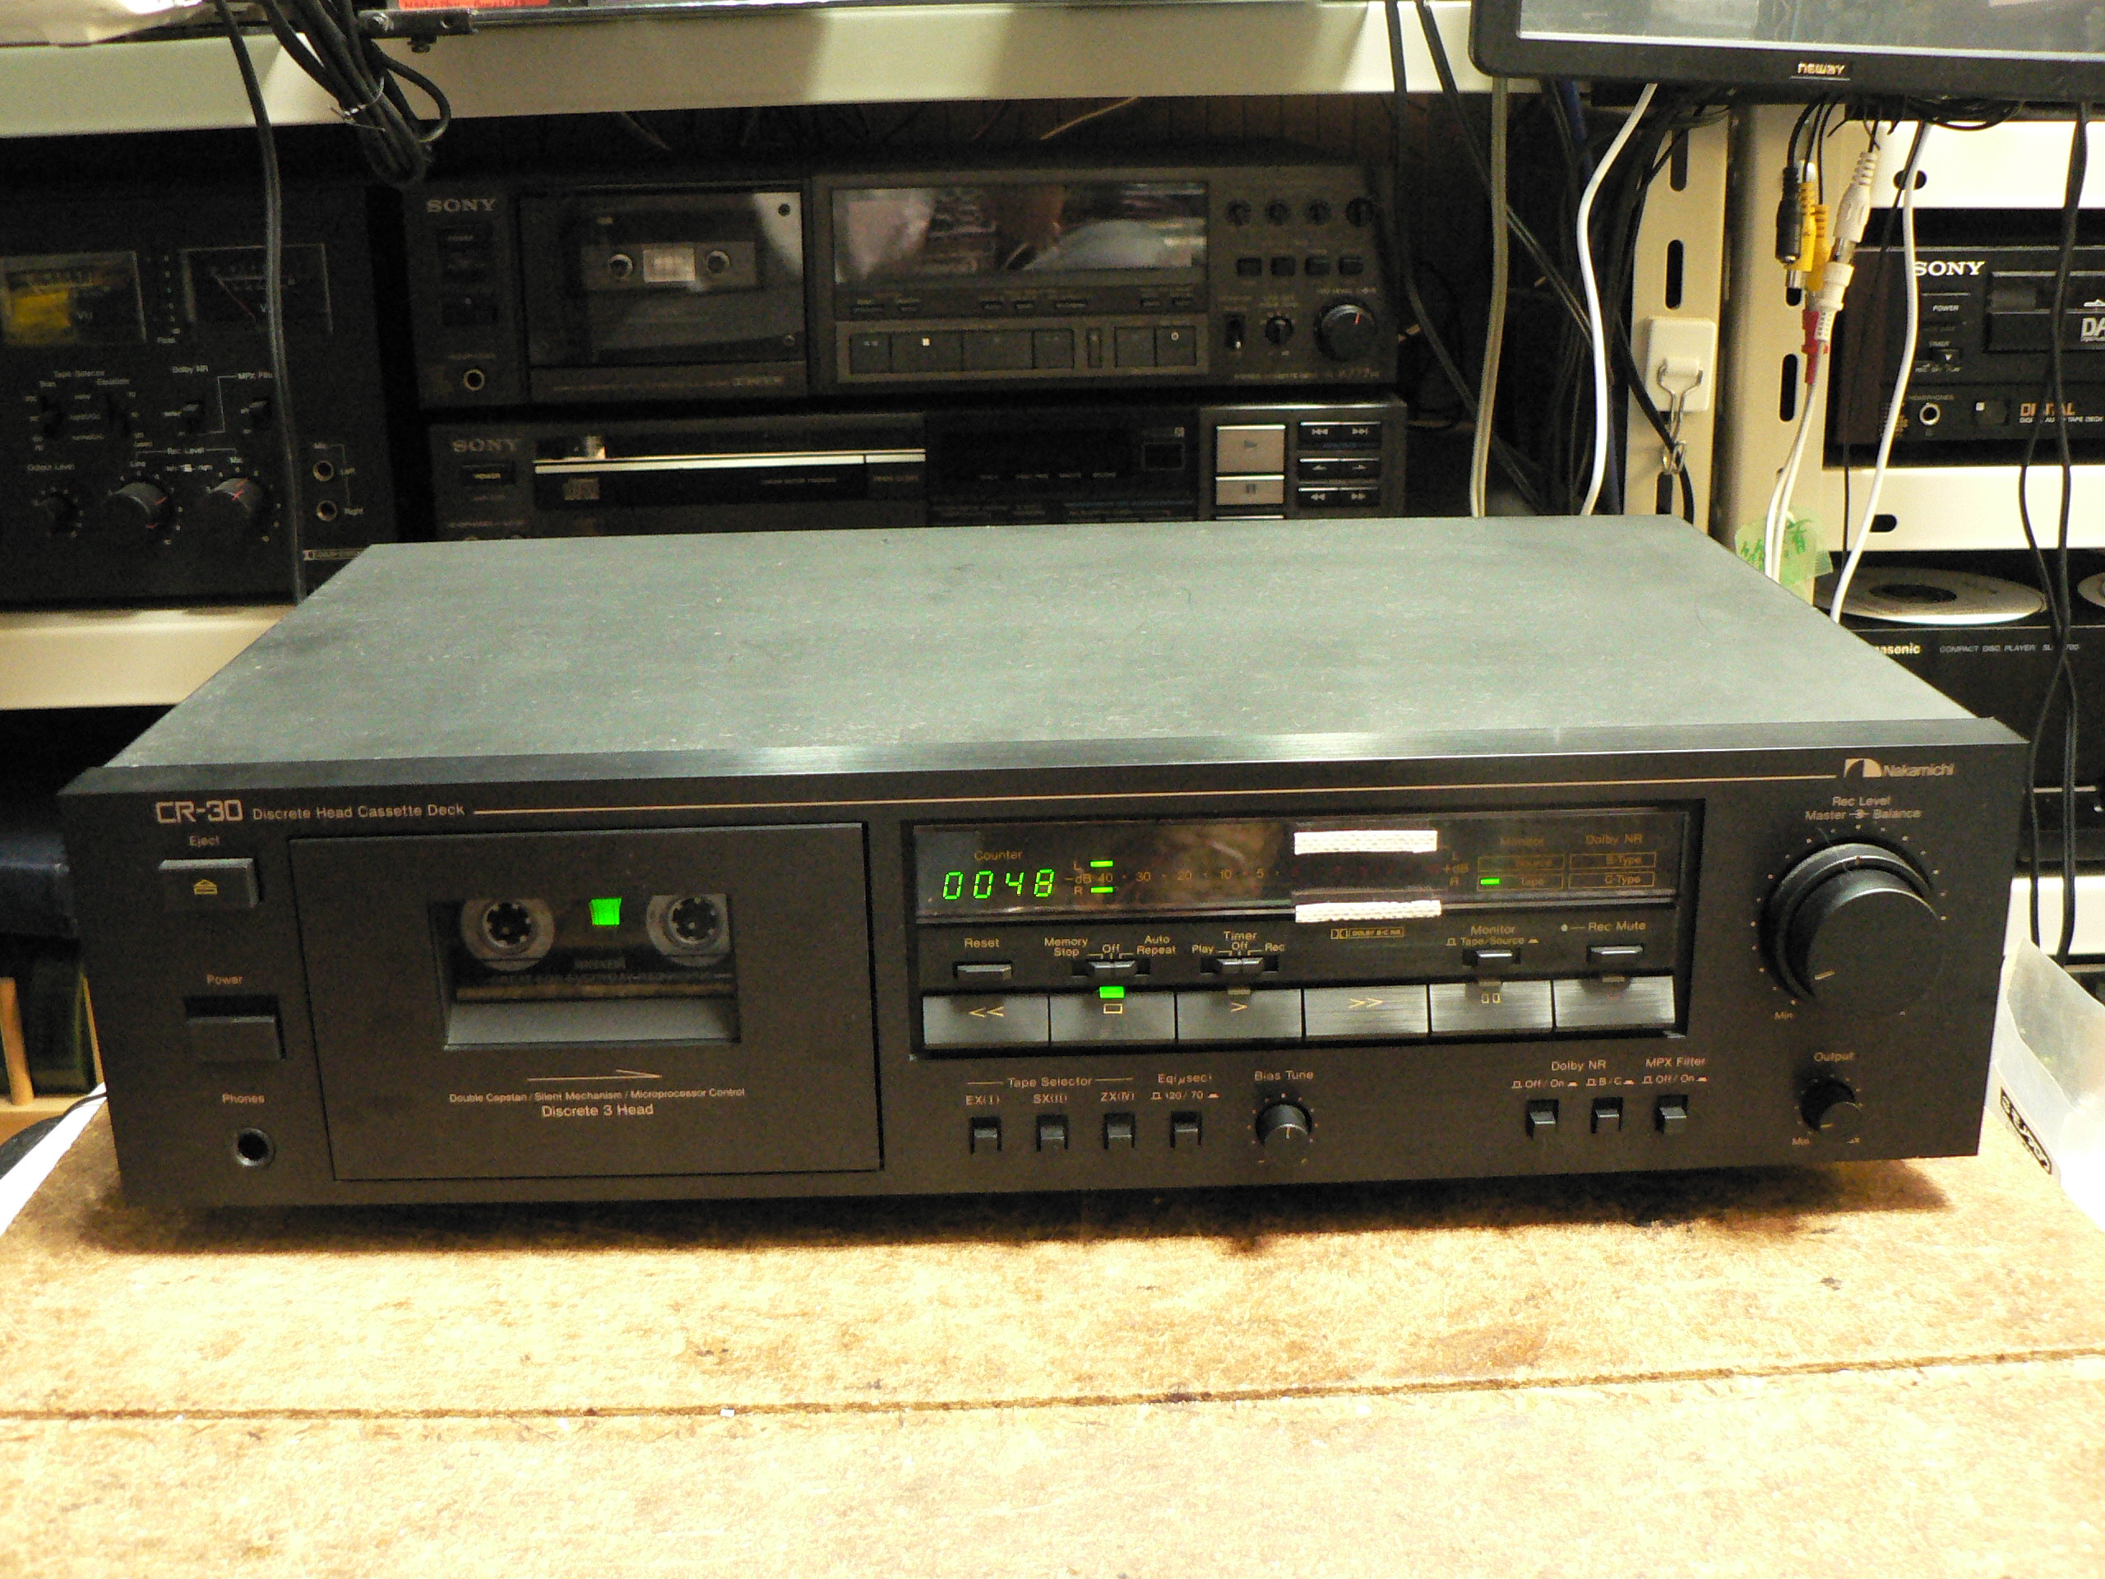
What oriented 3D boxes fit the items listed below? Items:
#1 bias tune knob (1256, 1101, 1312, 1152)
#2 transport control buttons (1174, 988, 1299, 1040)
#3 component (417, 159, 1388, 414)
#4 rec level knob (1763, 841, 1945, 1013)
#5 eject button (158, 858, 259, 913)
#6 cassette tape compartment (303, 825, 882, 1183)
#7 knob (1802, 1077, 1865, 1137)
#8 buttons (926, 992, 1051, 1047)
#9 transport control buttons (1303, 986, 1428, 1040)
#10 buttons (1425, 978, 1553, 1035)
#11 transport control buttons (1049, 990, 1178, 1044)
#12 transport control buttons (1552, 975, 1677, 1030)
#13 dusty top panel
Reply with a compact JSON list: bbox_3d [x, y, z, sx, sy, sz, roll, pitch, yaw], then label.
[{"bbox_3d":[0.054,0.080,0.502,0.012,0.012,0.010,-1,19,-1],"label":"bias tune knob"},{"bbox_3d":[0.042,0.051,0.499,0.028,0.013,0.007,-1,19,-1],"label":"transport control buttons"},{"bbox_3d":[-0.072,-0.271,1.122,0.430,0.104,0.350,-2,19,-3],"label":"component"},{"bbox_3d":[0.180,0.033,0.486,0.037,0.037,0.018,-1,19,-2],"label":"rec level knob"},{"bbox_3d":[-0.184,0.021,0.478,0.020,0.011,0.005,-1,19,-1],"label":"eject button"},{"bbox_3d":[-0.103,0.046,0.500,0.125,0.084,0.022,-1,19,-2],"label":"cassette tape compartment"},{"bbox_3d":[0.181,0.076,0.504,0.012,0.012,0.010,-1,19,-1],"label":"knob"},{"bbox_3d":[-0.015,0.052,0.498,0.028,0.012,0.007,-1,19,-2],"label":"buttons"},{"bbox_3d":[0.071,0.050,0.501,0.029,0.012,0.007,-1,19,-2],"label":"transport control buttons"},{"bbox_3d":[0.100,0.049,0.502,0.029,0.012,0.007,-1,19,-2],"label":"buttons"},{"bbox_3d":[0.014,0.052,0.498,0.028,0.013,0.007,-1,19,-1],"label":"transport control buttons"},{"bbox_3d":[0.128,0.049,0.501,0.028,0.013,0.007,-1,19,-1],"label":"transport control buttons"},{"bbox_3d":[-0.004,-0.044,0.603,0.424,0.006,0.227,-1,19,-1],"label":"dusty top panel"}]

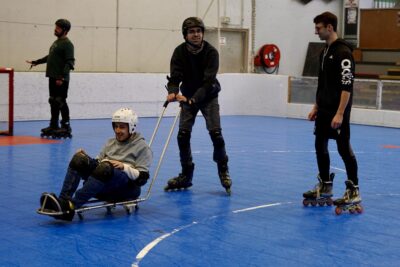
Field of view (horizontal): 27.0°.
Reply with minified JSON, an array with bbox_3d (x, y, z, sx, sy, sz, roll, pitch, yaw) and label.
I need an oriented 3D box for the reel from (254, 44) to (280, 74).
[{"bbox_3d":[1.667,-1.827,20.500,0.560,0.700,0.380,-3,7,-41],"label":"reel"}]

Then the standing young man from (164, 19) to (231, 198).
[{"bbox_3d":[0.006,-0.272,8.408,0.660,1.740,0.720,4,6,28],"label":"standing young man"}]

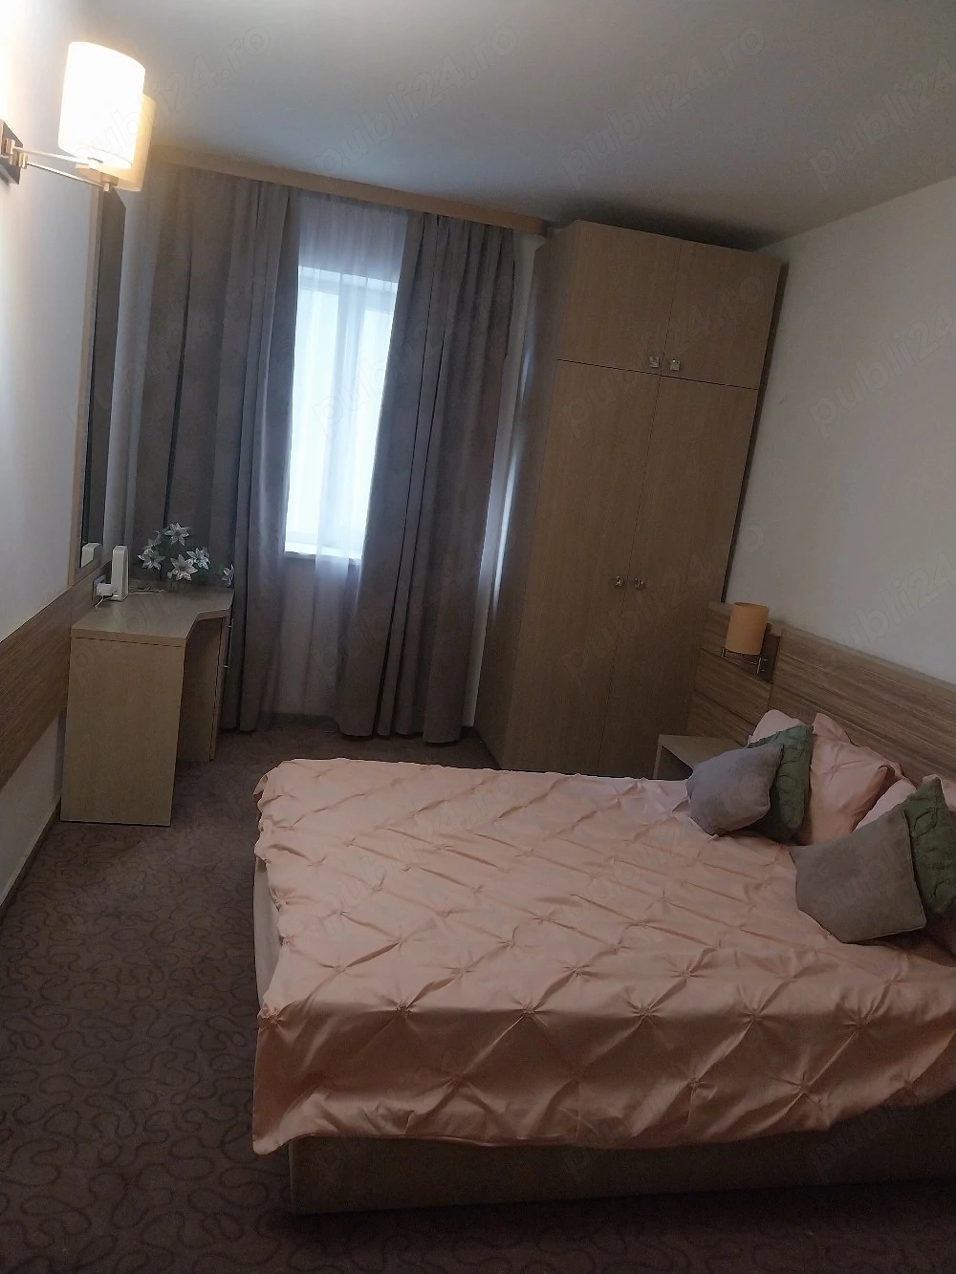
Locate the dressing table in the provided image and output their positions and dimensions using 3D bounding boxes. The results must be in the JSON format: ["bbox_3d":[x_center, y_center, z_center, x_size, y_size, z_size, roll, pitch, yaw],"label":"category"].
[{"bbox_3d":[-1.365,0.229,4.069,0.544,0.724,1.170,5,11,-13],"label":"dressing table"}]

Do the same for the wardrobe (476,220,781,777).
[{"bbox_3d":[0.722,-0.640,5.006,1.033,2.615,0.618,5,11,-13],"label":"wardrobe"}]

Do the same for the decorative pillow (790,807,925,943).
[{"bbox_3d":[0.907,0.595,2.323,0.142,0.298,0.298,37,37,-33],"label":"decorative pillow"}]

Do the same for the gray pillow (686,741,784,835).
[{"bbox_3d":[0.798,0.476,3.017,0.298,0.142,0.298,-25,32,33],"label":"gray pillow"}]

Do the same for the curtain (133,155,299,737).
[{"bbox_3d":[-1.282,-0.835,4.639,0.730,2.615,0.156,5,11,-13],"label":"curtain"}]

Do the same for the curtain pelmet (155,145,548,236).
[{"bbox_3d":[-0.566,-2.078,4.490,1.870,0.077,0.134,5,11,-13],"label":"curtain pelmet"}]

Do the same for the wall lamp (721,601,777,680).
[{"bbox_3d":[1.196,0.020,4.201,0.238,0.335,0.174,5,11,-13],"label":"wall lamp"}]

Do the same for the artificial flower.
[{"bbox_3d":[-1.333,-0.316,4.314,0.131,0.128,0.067,4,11,-16],"label":"artificial flower"}]

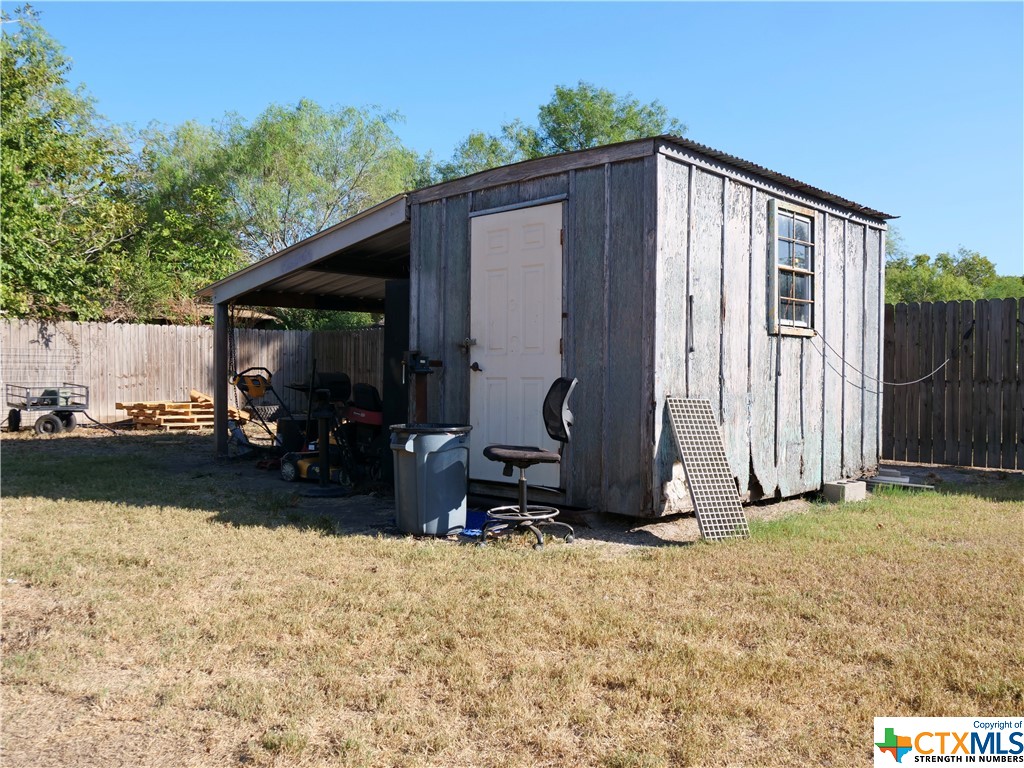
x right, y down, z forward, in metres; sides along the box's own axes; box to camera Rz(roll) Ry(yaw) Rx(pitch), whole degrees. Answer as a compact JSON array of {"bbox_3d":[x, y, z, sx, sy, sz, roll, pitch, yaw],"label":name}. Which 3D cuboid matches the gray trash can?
[{"bbox_3d":[-0.525,0.620,5.420,0.550,0.700,0.550,0,1,0],"label":"gray trash can"}]

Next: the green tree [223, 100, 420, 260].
[{"bbox_3d":[-4.830,-3.200,21.000,5.200,7.700,5.200,0,1,0],"label":"green tree"}]

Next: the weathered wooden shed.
[{"bbox_3d":[0.026,-0.388,8.878,6.420,2.455,3.780,1,1,45],"label":"weathered wooden shed"}]

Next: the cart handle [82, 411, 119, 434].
[{"bbox_3d":[-5.910,0.550,11.900,0.520,0.340,0.120,0,1,-3],"label":"cart handle"}]

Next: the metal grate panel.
[{"bbox_3d":[1.259,0.551,5.336,0.350,1.010,0.038,2,-29,-25],"label":"metal grate panel"}]

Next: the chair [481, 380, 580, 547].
[{"bbox_3d":[0.100,0.455,5.050,0.600,0.990,0.590,0,1,-16],"label":"chair"}]

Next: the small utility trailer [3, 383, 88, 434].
[{"bbox_3d":[-7.000,0.375,12.450,0.810,0.700,1.370,0,1,-43],"label":"small utility trailer"}]

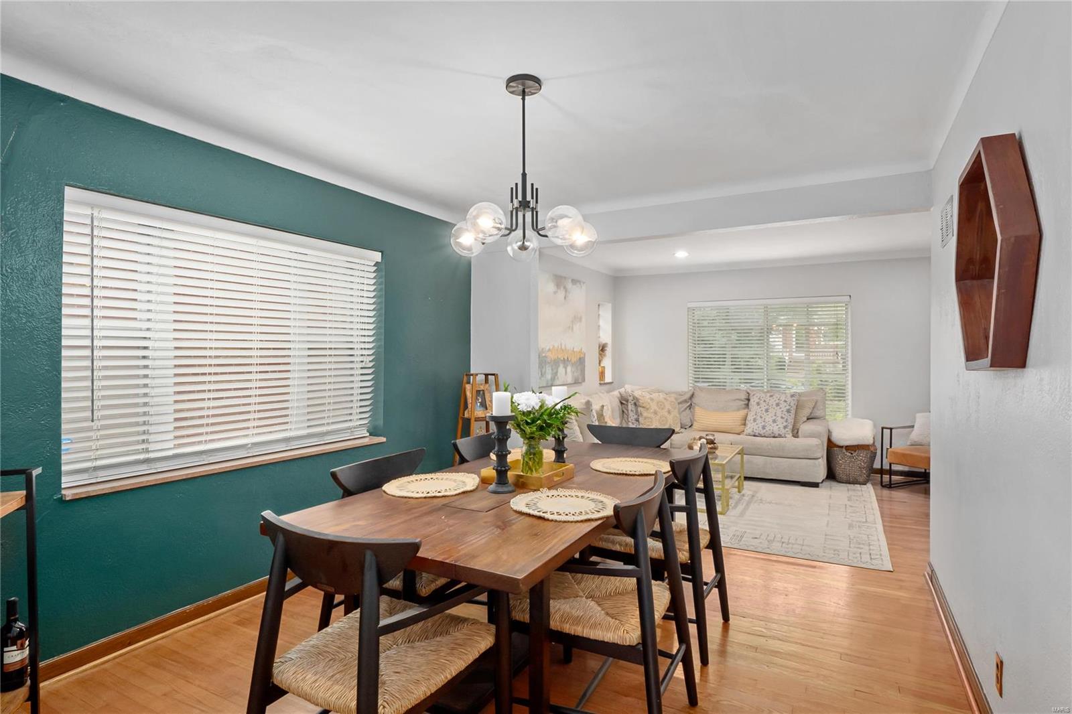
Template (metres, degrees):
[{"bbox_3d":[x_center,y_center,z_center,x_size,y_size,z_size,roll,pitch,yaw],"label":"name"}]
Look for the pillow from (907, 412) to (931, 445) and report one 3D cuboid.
[{"bbox_3d":[3.651,0.660,5.464,0.140,0.400,0.430,25,-15,-36],"label":"pillow"}]

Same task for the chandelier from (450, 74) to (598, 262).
[{"bbox_3d":[-0.051,-0.788,2.471,0.620,0.715,0.600,0,1,-1],"label":"chandelier"}]

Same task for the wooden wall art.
[{"bbox_3d":[1.386,-0.292,1.816,0.085,0.655,0.720,0,1,28],"label":"wooden wall art"}]

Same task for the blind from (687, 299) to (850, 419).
[{"bbox_3d":[2.496,0.033,6.495,1.680,1.335,0.060,0,1,28],"label":"blind"}]

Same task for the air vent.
[{"bbox_3d":[2.012,-0.654,2.924,0.018,0.197,0.390,0,1,28],"label":"air vent"}]

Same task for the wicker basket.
[{"bbox_3d":[3.095,1.037,5.850,0.460,0.360,0.370,0,1,28],"label":"wicker basket"}]

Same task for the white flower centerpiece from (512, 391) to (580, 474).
[{"bbox_3d":[0.038,0.306,2.460,0.285,0.345,0.270,0,1,-1],"label":"white flower centerpiece"}]

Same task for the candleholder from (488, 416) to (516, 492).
[{"bbox_3d":[-0.127,0.353,2.203,0.105,0.278,0.105,0,1,-1],"label":"candleholder"}]

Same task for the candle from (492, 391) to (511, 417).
[{"bbox_3d":[-0.126,0.174,2.204,0.067,0.089,0.067,0,1,-1],"label":"candle"}]

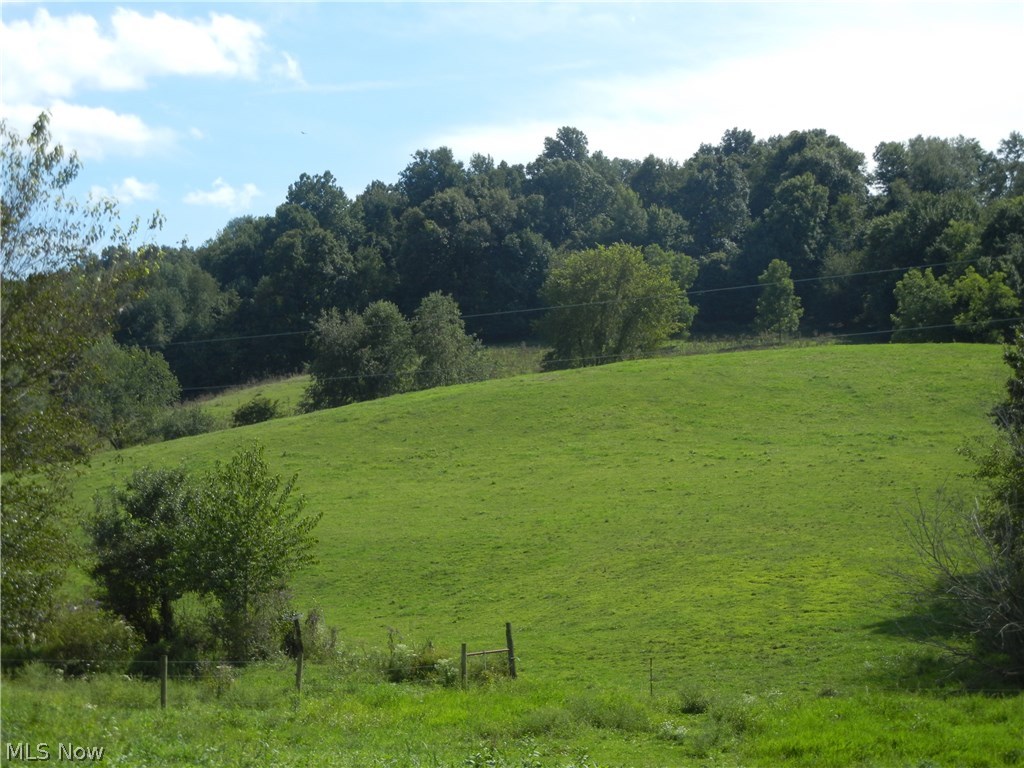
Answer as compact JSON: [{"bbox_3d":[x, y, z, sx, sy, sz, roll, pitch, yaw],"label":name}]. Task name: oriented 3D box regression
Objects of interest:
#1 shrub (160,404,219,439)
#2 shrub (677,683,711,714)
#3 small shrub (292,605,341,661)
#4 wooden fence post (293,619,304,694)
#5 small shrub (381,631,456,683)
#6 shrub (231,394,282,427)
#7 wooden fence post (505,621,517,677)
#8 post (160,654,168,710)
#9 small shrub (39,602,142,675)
[{"bbox_3d":[-21.238,2.535,150.000,3.819,2.371,3.247,0,-2,0],"label":"shrub"},{"bbox_3d":[3.785,6.579,47.500,0.709,0.626,0.638,0,-2,0],"label":"shrub"},{"bbox_3d":[-4.678,5.994,54.500,1.148,1.340,1.034,0,-2,0],"label":"small shrub"},{"bbox_3d":[-4.640,5.922,49.500,0.150,1.739,0.150,0,-2,0],"label":"wooden fence post"},{"bbox_3d":[-2.091,6.184,51.500,1.764,1.221,1.323,0,-2,0],"label":"small shrub"},{"bbox_3d":[-17.050,1.802,152.000,3.470,2.202,2.950,0,-2,0],"label":"shrub"},{"bbox_3d":[-0.034,6.084,52.000,0.135,1.278,0.135,-6,-2,0],"label":"wooden fence post"},{"bbox_3d":[-7.323,6.290,48.000,0.125,1.180,0.125,0,-2,0],"label":"post"},{"bbox_3d":[-9.900,6.001,53.500,2.443,1.738,2.076,0,-2,0],"label":"small shrub"}]

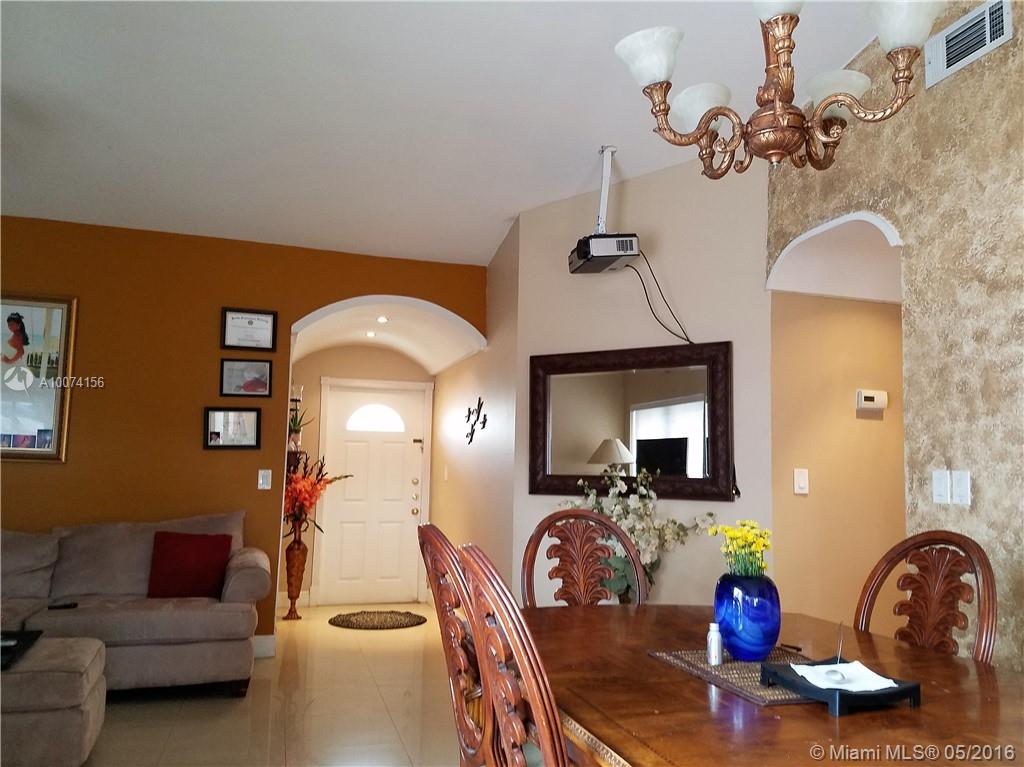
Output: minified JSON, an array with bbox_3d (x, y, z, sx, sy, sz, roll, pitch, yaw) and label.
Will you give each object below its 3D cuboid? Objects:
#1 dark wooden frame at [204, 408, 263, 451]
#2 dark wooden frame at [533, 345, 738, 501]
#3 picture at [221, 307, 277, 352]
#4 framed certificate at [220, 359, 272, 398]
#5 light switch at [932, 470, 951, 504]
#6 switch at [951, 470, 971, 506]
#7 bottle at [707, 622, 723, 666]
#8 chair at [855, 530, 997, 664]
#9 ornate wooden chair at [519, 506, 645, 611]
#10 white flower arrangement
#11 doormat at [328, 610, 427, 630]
[{"bbox_3d":[-1.886,0.304,5.390,0.365,0.285,0.022,3,-6,-16],"label":"dark wooden frame"},{"bbox_3d":[0.663,0.231,4.669,1.284,0.868,0.050,-3,-7,32],"label":"dark wooden frame"},{"bbox_3d":[-1.804,-0.366,5.481,0.365,0.288,0.022,3,-6,-16],"label":"picture"},{"bbox_3d":[-1.811,-0.035,5.446,0.335,0.262,0.022,3,-6,-16],"label":"framed certificate"},{"bbox_3d":[1.684,0.407,3.130,0.012,0.129,0.084,3,-6,-16],"label":"light switch"},{"bbox_3d":[1.711,0.398,3.039,0.012,0.129,0.084,3,-6,-16],"label":"switch"},{"bbox_3d":[0.550,0.707,2.171,0.040,0.111,0.040,3,-6,-16],"label":"bottle"},{"bbox_3d":[1.042,1.016,2.471,0.620,1.120,0.555,3,-6,-16],"label":"chair"},{"bbox_3d":[0.381,1.065,3.067,0.555,1.120,0.620,3,-6,-16],"label":"ornate wooden chair"},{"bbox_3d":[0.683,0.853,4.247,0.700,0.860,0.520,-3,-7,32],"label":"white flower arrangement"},{"bbox_3d":[-1.089,1.961,6.601,0.810,0.016,0.790,3,-6,-16],"label":"doormat"}]

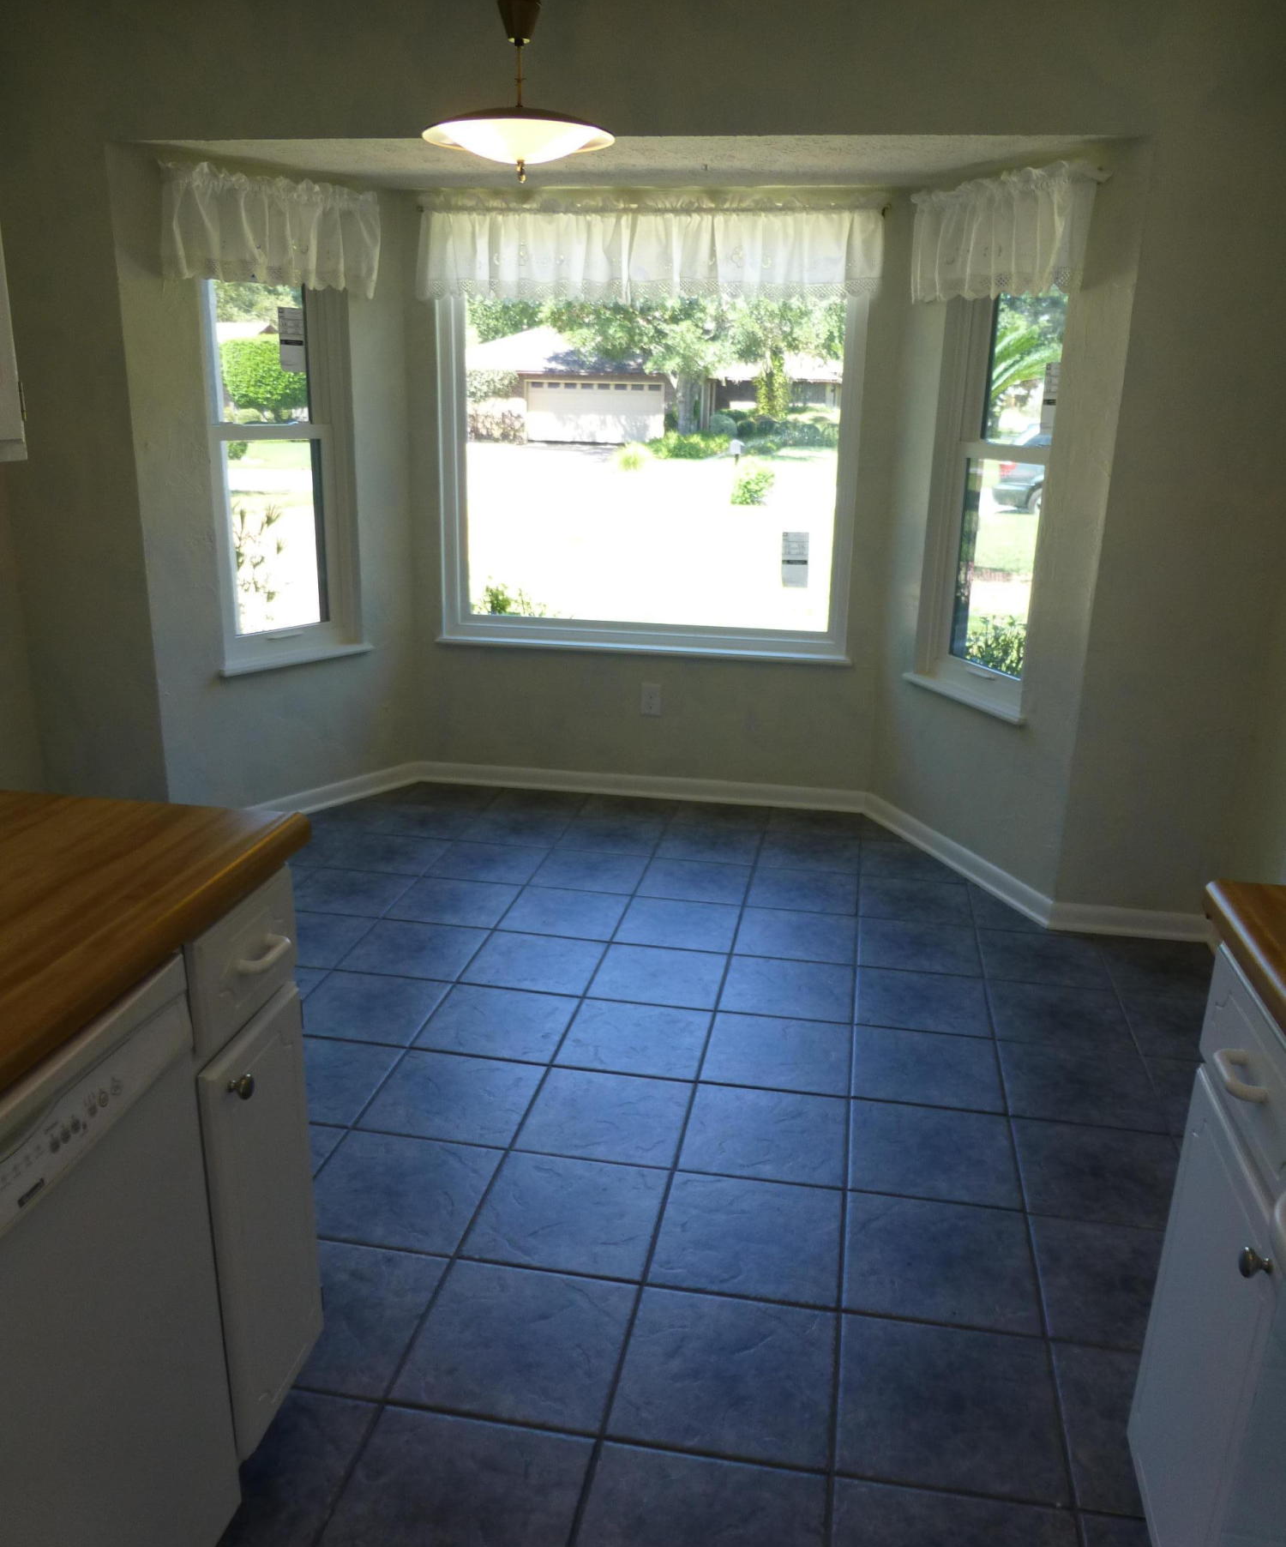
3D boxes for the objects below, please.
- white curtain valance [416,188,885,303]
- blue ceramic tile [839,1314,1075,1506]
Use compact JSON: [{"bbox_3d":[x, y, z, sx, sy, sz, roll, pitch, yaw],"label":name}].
[{"bbox_3d":[-0.001,-1.752,3.948,1.576,0.344,0.080,4,17,10],"label":"white curtain valance"},{"bbox_3d":[0.462,0.956,1.800,0.324,0.010,0.324,4,17,10],"label":"blue ceramic tile"}]

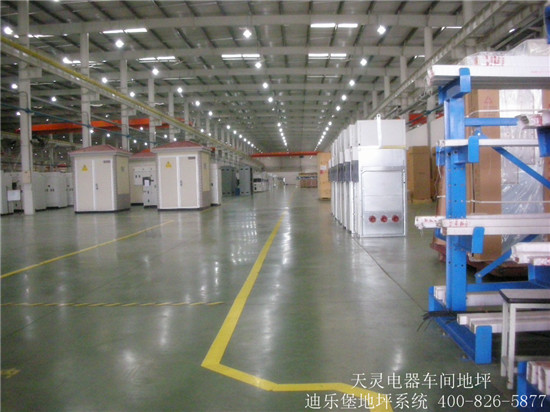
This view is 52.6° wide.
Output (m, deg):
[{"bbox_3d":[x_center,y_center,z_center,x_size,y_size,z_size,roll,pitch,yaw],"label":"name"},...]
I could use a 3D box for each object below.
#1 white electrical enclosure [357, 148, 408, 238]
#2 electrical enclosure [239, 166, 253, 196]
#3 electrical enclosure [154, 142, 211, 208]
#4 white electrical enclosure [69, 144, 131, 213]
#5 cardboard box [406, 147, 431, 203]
[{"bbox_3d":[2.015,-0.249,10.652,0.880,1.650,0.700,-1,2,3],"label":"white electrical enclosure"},{"bbox_3d":[-2.285,-1.912,43.647,0.830,2.250,1.300,-1,2,3],"label":"electrical enclosure"},{"bbox_3d":[-3.771,-1.212,22.853,1.940,2.700,2.200,-1,2,3],"label":"electrical enclosure"},{"bbox_3d":[-6.889,-1.066,22.242,1.820,2.560,2.100,-1,2,3],"label":"white electrical enclosure"},{"bbox_3d":[6.639,-1.403,25.751,0.750,2.500,1.300,-1,2,3],"label":"cardboard box"}]

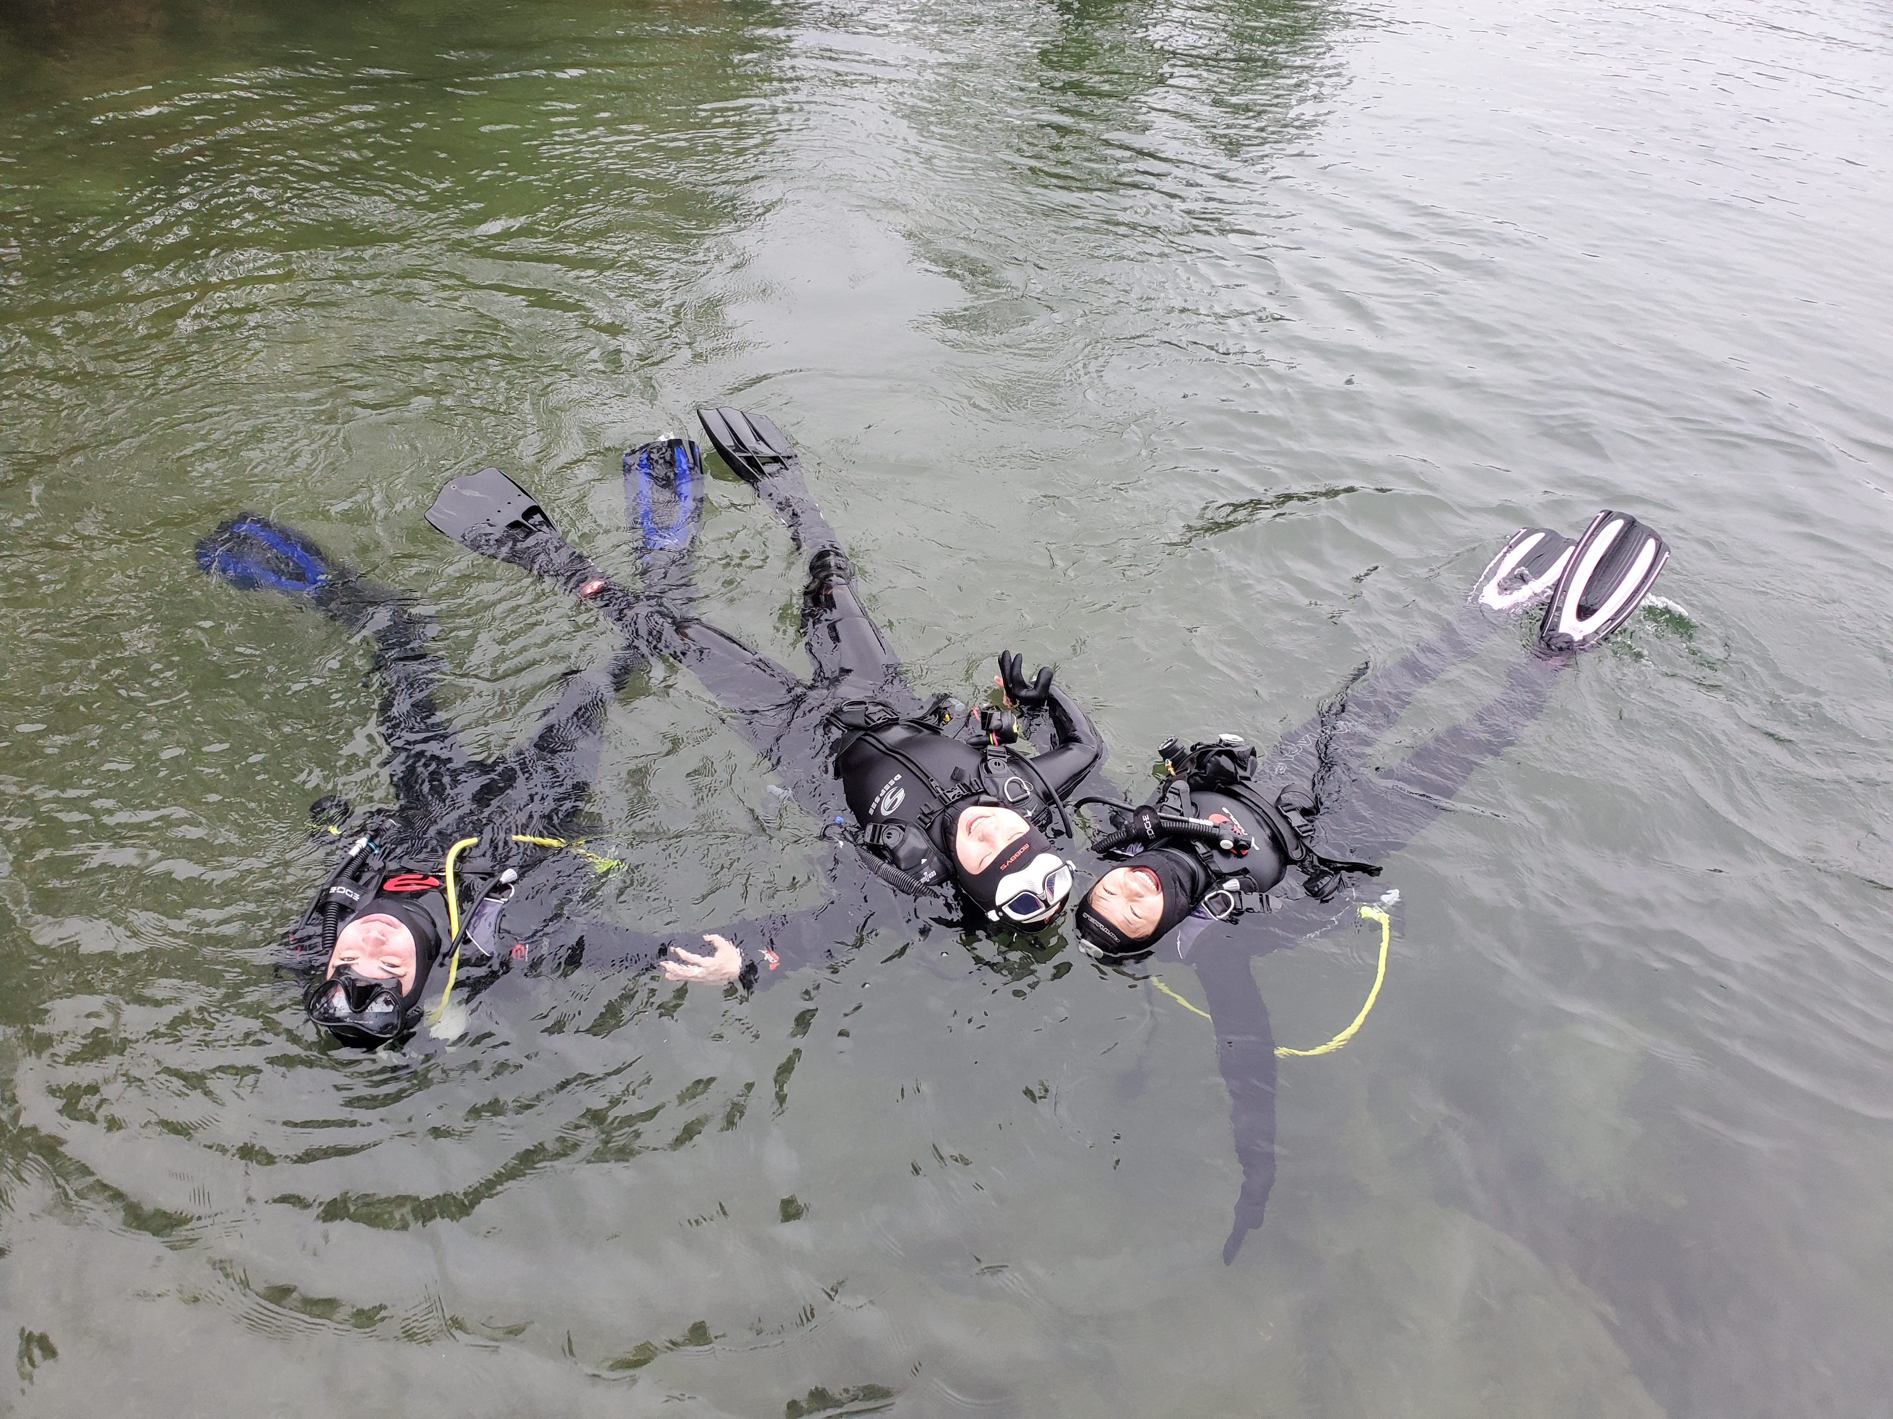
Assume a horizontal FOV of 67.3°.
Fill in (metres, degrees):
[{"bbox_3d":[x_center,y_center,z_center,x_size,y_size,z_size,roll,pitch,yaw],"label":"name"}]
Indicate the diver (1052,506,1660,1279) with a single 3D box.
[{"bbox_3d":[0.996,0.223,3.136,1.965,0.490,0.826,-31,53,-28],"label":"diver"}]

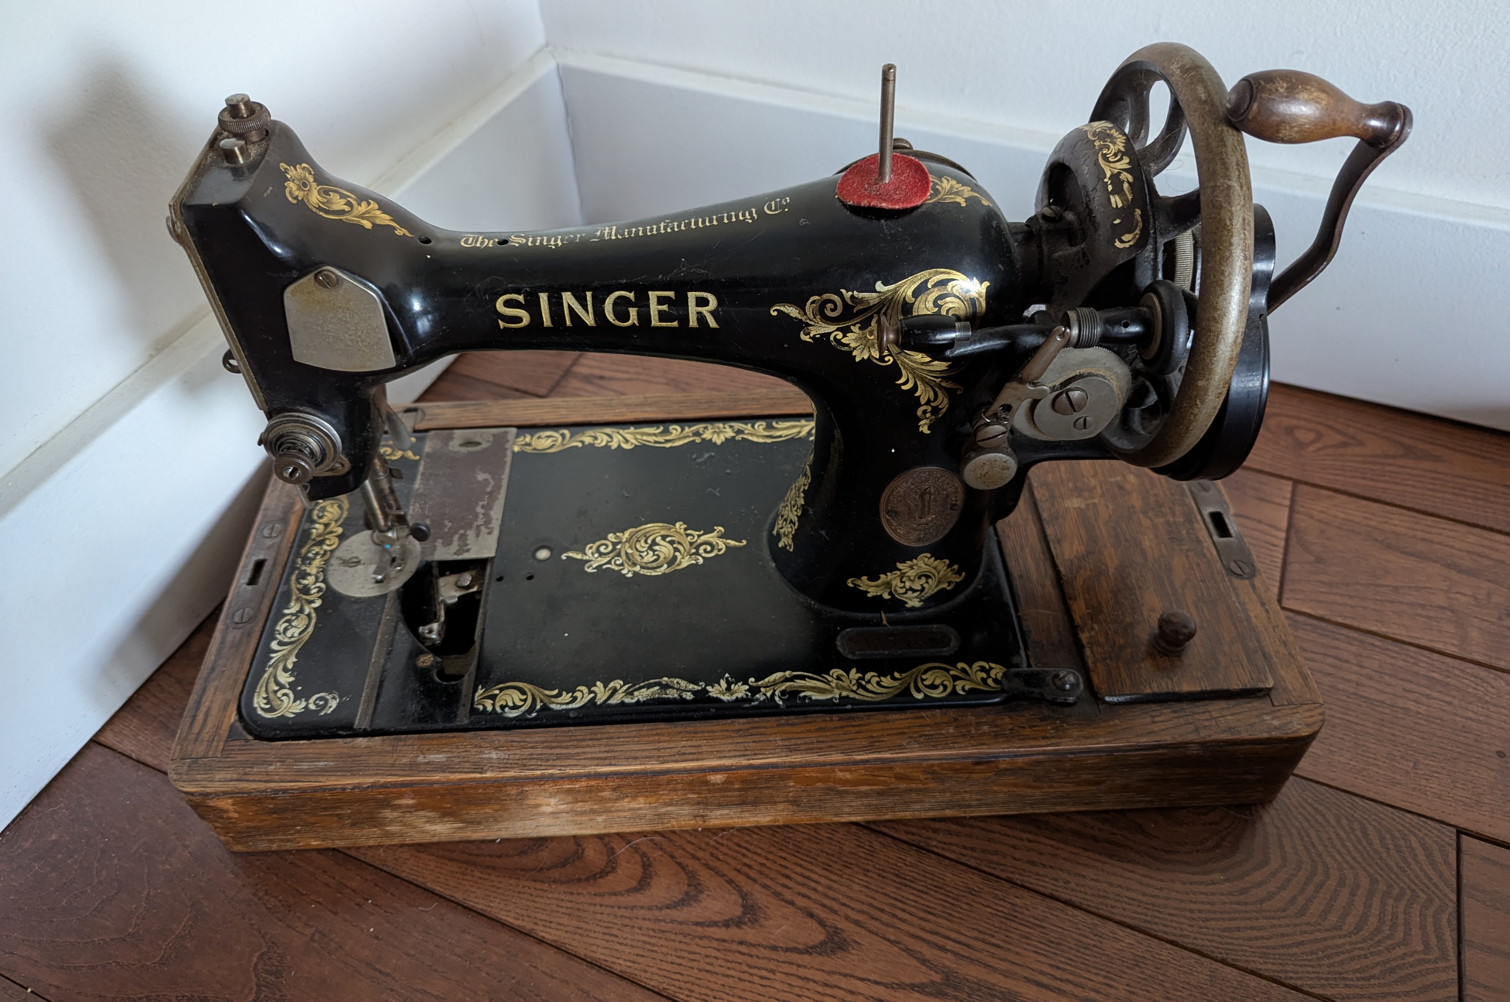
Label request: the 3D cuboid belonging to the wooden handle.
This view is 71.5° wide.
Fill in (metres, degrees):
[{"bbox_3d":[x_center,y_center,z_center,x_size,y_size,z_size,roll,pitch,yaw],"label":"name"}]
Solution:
[{"bbox_3d":[0.161,-0.113,0.303,0.052,0.021,0.021,6,47,-6],"label":"wooden handle"}]

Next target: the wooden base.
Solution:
[{"bbox_3d":[-0.005,0.039,0.486,0.447,0.052,0.212,-3,48,0],"label":"wooden base"}]

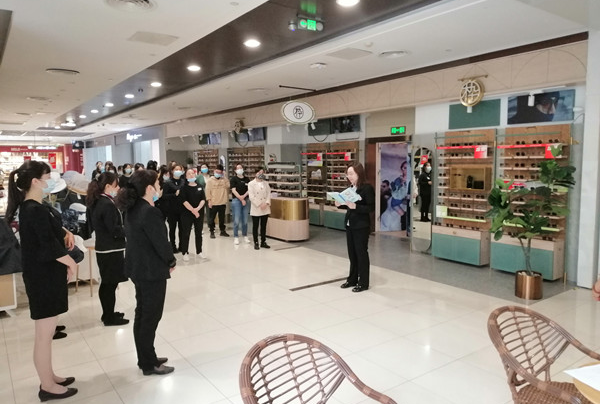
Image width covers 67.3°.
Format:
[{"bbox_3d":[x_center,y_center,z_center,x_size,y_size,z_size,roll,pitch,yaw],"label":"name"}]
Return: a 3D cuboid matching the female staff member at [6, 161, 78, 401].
[{"bbox_3d":[-1.779,0.549,3.186,0.460,1.640,0.440,-5,7,-38],"label":"female staff member"}]

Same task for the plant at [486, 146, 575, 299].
[{"bbox_3d":[2.723,0.214,5.351,0.920,1.780,0.950,-5,7,-35],"label":"plant"}]

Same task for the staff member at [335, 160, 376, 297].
[{"bbox_3d":[0.707,0.309,5.758,0.380,1.629,0.460,-5,7,-38],"label":"staff member"}]

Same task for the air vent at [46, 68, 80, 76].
[{"bbox_3d":[-3.914,-2.160,7.459,0.500,0.060,0.500,-5,7,-35],"label":"air vent"}]

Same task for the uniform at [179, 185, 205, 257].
[{"bbox_3d":[-1.830,0.300,7.700,0.440,1.230,0.280,-5,7,-35],"label":"uniform"}]

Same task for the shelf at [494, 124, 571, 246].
[{"bbox_3d":[3.168,-0.277,6.197,0.280,1.500,0.890,-5,7,-35],"label":"shelf"}]

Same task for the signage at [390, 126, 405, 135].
[{"bbox_3d":[1.925,-1.407,8.876,0.050,0.160,0.370,-5,7,-35],"label":"signage"}]

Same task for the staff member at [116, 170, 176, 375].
[{"bbox_3d":[-1.181,0.546,3.504,0.400,1.570,0.440,-5,7,-35],"label":"staff member"}]

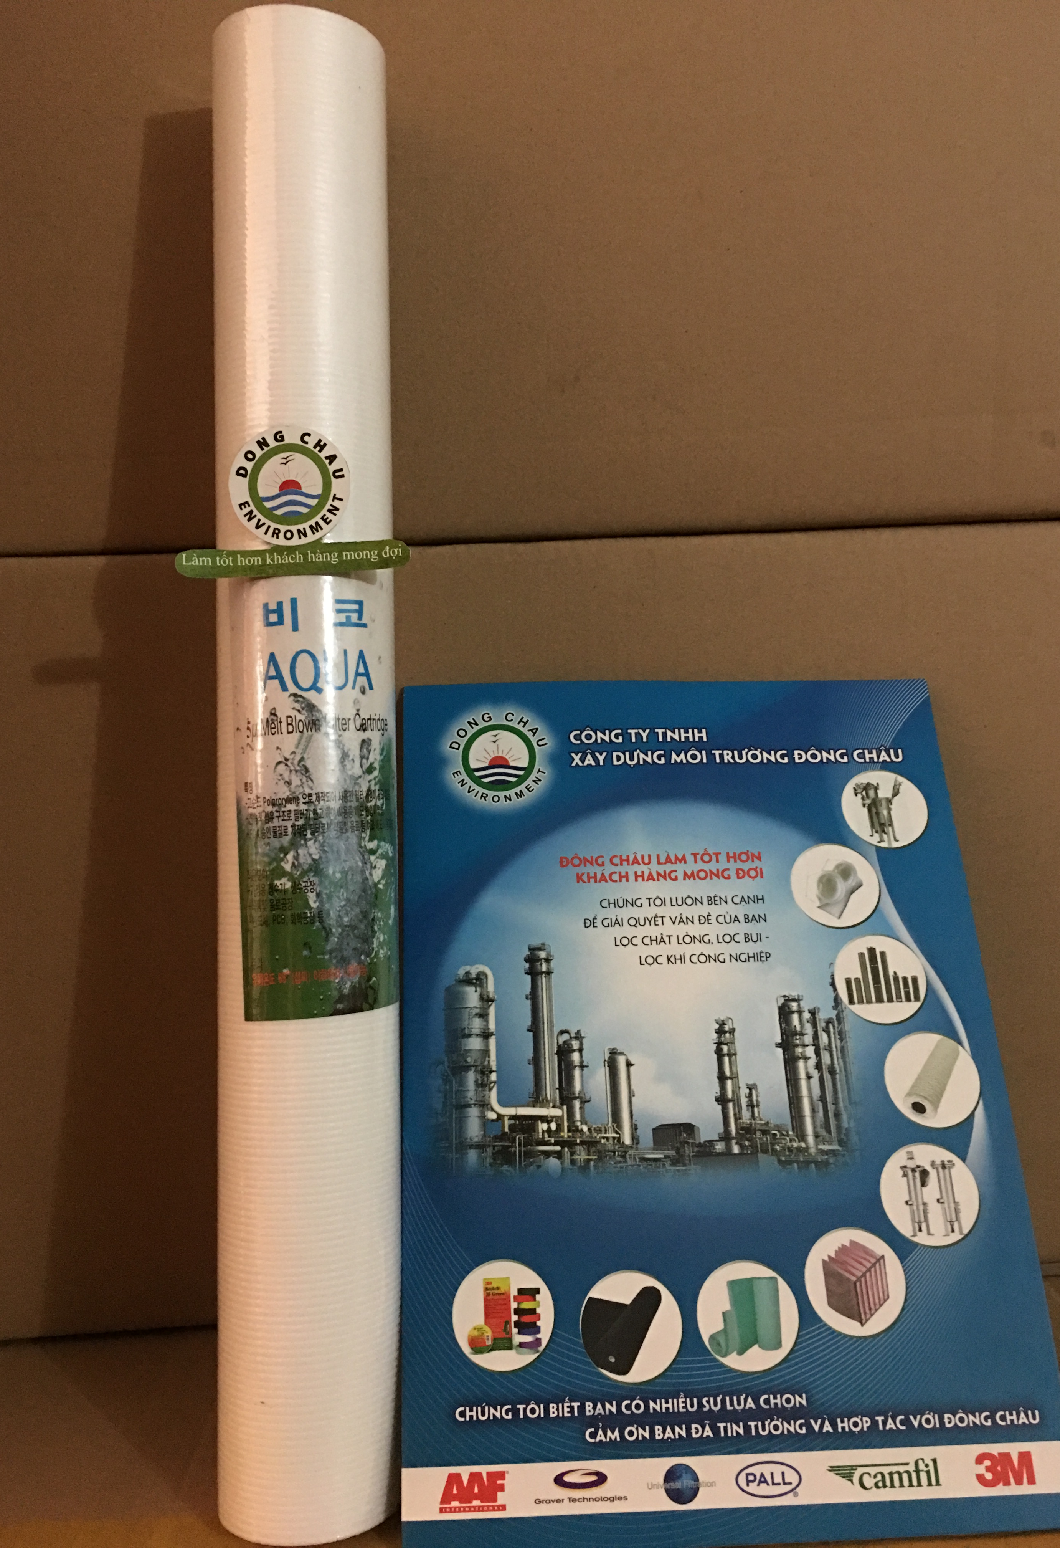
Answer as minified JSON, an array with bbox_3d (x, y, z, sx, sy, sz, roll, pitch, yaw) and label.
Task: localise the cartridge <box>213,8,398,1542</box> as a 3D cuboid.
[{"bbox_3d":[-0.079,-0.007,0.456,0.062,0.507,0.062,0,-4,-15],"label":"cartridge"}]

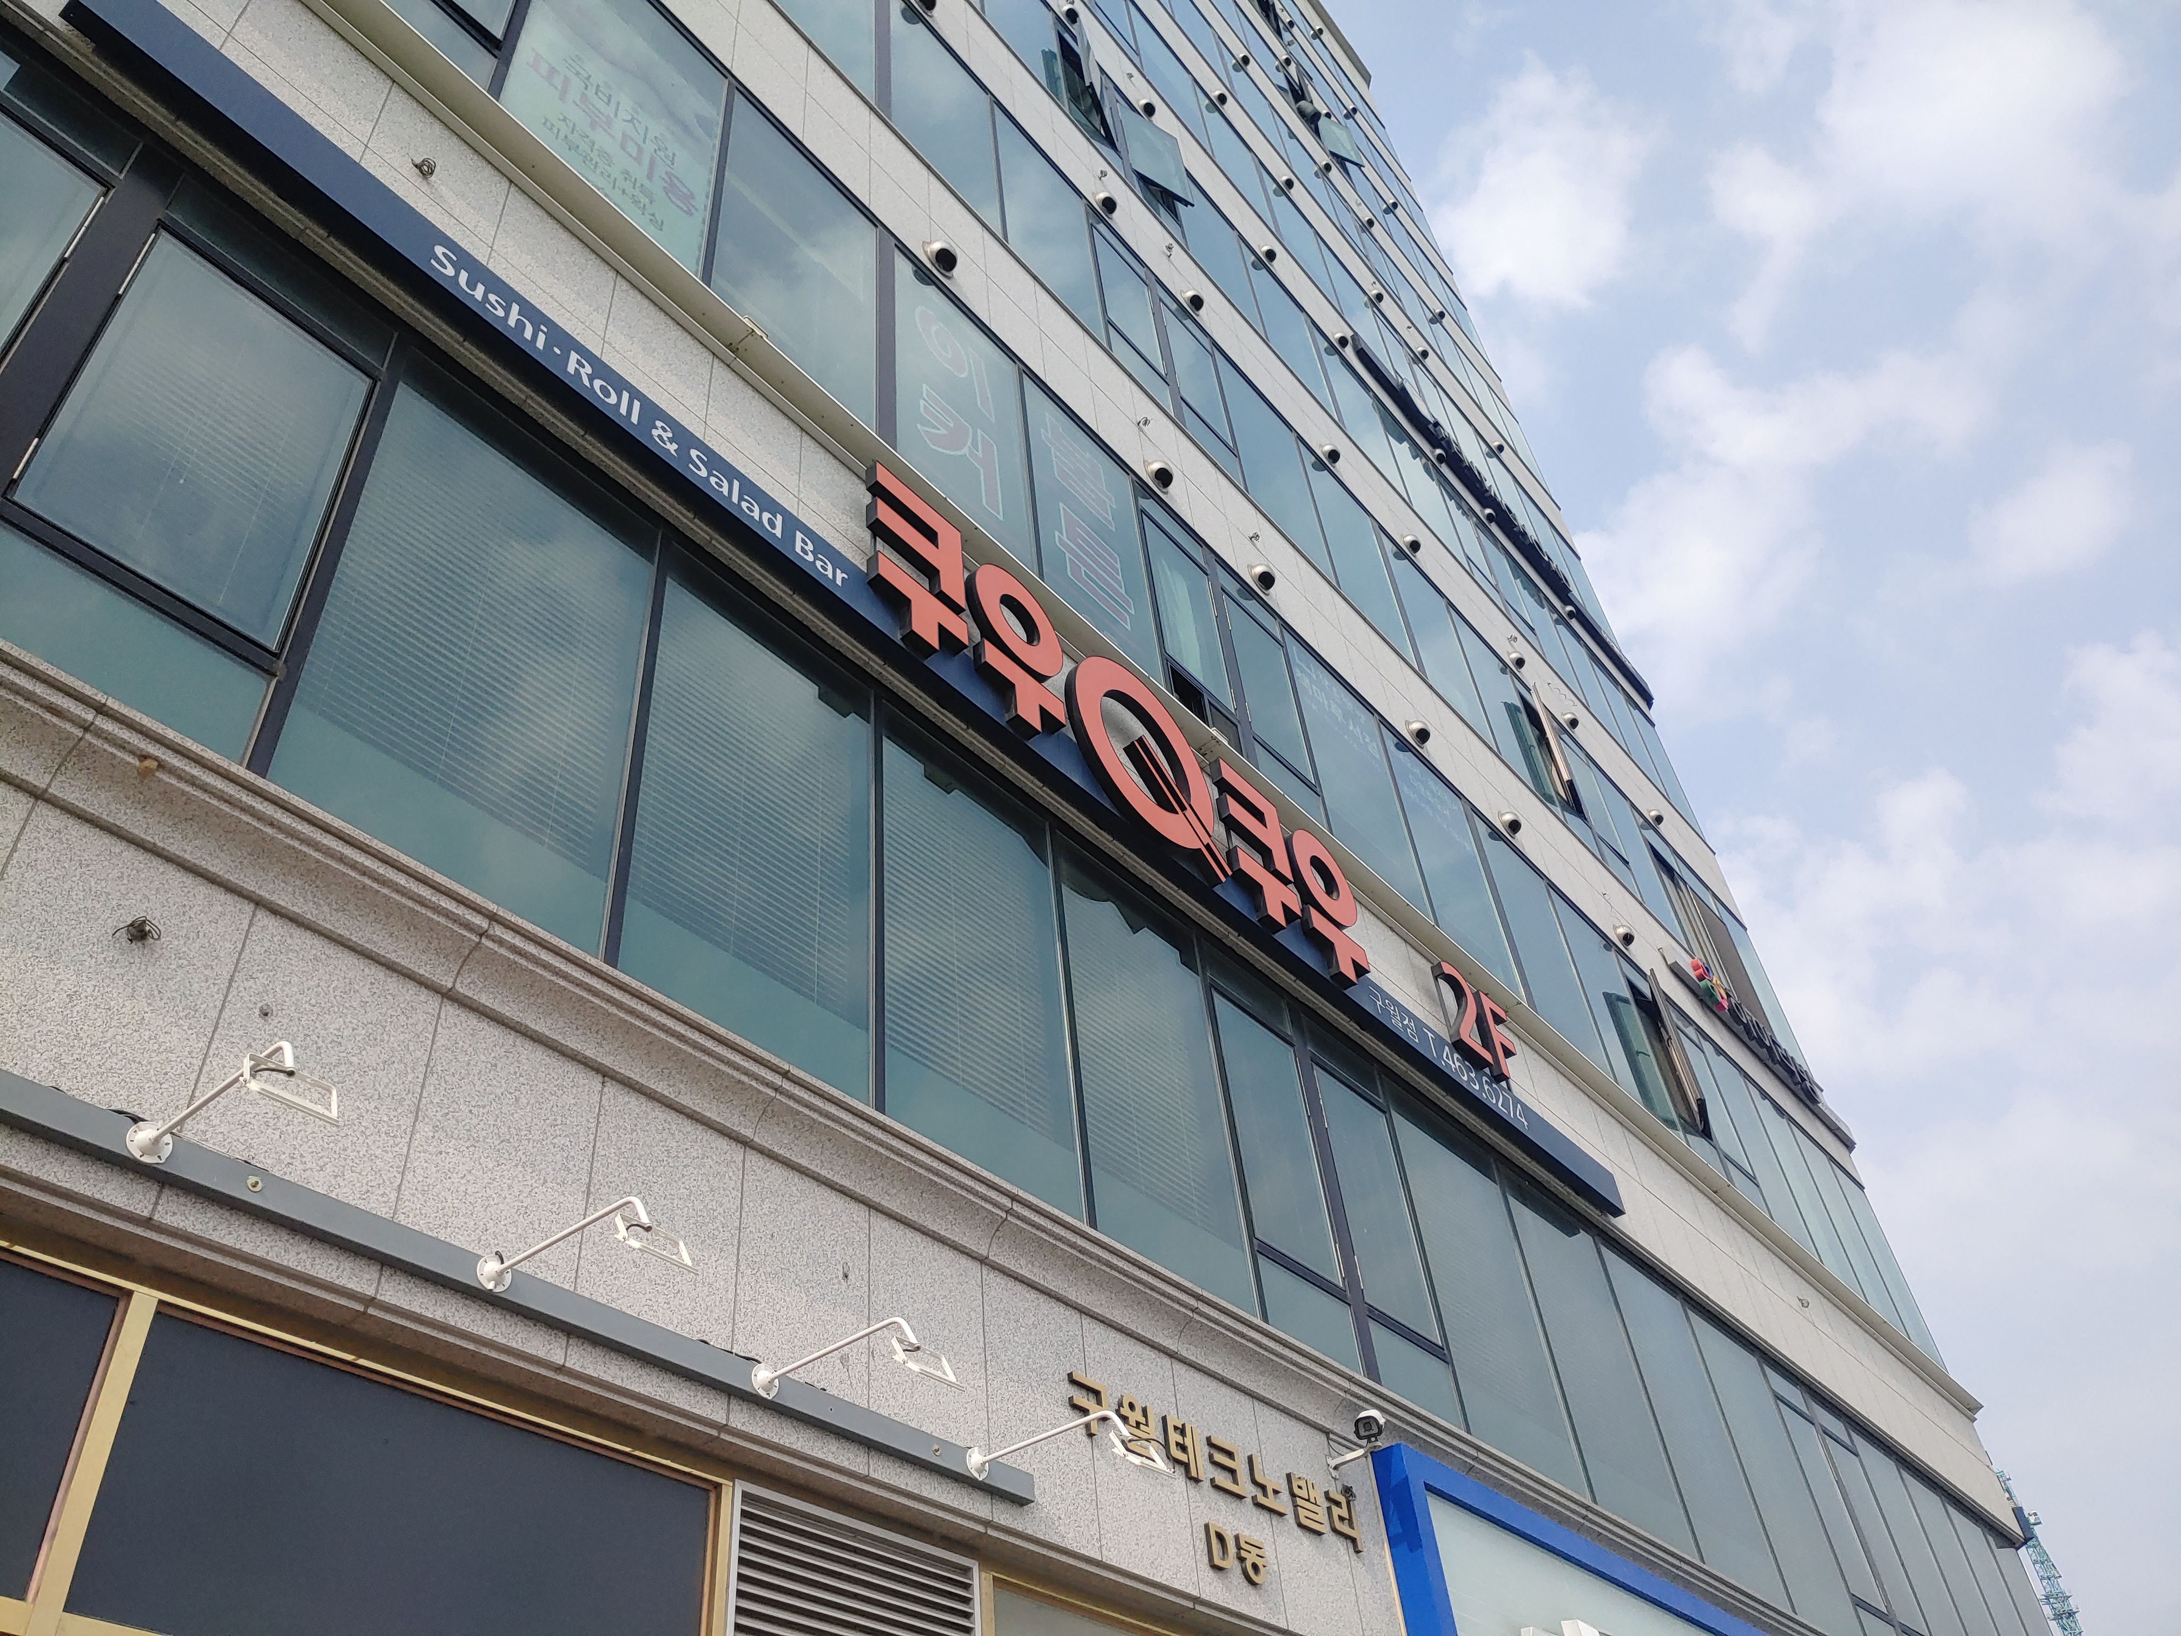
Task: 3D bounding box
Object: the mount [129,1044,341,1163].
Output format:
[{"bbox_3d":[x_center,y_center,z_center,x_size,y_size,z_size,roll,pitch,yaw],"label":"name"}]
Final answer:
[{"bbox_3d":[-1.803,0.615,3.390,0.660,0.280,0.190,-32,-49,26],"label":"mount"}]

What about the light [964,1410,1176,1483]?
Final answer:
[{"bbox_3d":[-0.088,1.807,4.664,0.610,0.273,0.289,-33,-50,25],"label":"light"}]

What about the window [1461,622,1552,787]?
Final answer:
[{"bbox_3d":[4.392,-1.229,17.349,0.100,2.126,1.177,-33,-50,25],"label":"window"}]

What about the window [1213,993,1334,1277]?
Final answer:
[{"bbox_3d":[0.860,1.483,7.781,0.100,1.328,0.681,-33,-50,25],"label":"window"}]

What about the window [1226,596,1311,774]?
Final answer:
[{"bbox_3d":[1.205,-0.919,11.148,0.100,1.472,0.687,-33,-50,25],"label":"window"}]

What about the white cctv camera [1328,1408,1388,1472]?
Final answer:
[{"bbox_3d":[1.146,2.643,6.968,0.270,0.230,0.230,-23,-45,17],"label":"white cctv camera"}]

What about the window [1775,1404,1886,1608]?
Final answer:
[{"bbox_3d":[6.083,5.635,13.435,0.100,1.537,0.799,-32,-49,25],"label":"window"}]

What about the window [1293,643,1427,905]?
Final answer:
[{"bbox_3d":[2.137,-0.378,13.171,0.100,2.154,1.320,-32,-49,25],"label":"window"}]

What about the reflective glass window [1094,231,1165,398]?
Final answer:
[{"bbox_3d":[0.357,-4.662,14.871,0.100,1.795,0.835,-32,-49,25],"label":"reflective glass window"}]

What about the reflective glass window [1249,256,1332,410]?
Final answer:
[{"bbox_3d":[2.469,-6.079,20.373,0.100,2.325,1.293,-32,-49,25],"label":"reflective glass window"}]

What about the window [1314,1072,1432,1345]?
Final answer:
[{"bbox_3d":[1.435,1.937,8.294,0.100,1.328,0.664,-33,-50,25],"label":"window"}]

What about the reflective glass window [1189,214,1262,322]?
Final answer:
[{"bbox_3d":[1.343,-6.119,17.642,0.100,2.239,1.292,-32,-49,26],"label":"reflective glass window"}]

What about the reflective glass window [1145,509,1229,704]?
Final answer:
[{"bbox_3d":[0.700,-1.508,11.849,0.100,1.562,0.761,-32,-49,25],"label":"reflective glass window"}]

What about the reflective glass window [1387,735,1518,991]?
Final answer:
[{"bbox_3d":[2.732,0.339,12.446,0.100,1.995,1.210,-33,-50,25],"label":"reflective glass window"}]

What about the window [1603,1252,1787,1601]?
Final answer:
[{"bbox_3d":[3.818,3.829,10.404,0.100,1.992,1.228,-33,-50,25],"label":"window"}]

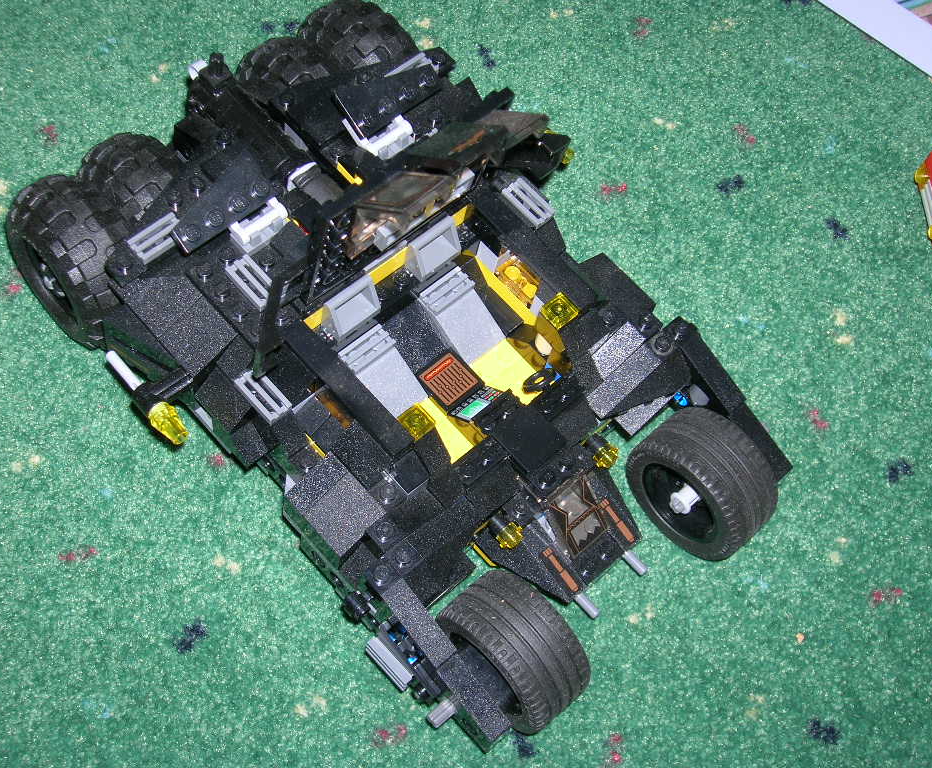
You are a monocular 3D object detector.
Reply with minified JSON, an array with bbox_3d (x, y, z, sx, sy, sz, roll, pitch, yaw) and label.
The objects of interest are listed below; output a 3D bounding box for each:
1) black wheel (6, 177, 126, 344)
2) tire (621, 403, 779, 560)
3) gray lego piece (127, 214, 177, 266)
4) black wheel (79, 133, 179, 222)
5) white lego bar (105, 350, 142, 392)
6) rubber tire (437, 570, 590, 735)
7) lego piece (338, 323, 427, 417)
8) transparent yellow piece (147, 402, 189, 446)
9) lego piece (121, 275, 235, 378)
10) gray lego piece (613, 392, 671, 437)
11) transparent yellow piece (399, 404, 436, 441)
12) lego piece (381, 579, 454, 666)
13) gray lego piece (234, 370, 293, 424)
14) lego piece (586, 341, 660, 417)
[{"bbox_3d":[-0.118,-0.036,0.421,0.026,0.058,0.058,-38,75,-21],"label":"black wheel"},{"bbox_3d":[0.073,0.031,0.425,0.024,0.043,0.043,-38,74,-21],"label":"tire"},{"bbox_3d":[-0.087,-0.041,0.387,0.016,0.003,0.008,-38,72,-22],"label":"gray lego piece"},{"bbox_3d":[-0.100,-0.053,0.439,0.026,0.056,0.056,-38,72,-22],"label":"black wheel"},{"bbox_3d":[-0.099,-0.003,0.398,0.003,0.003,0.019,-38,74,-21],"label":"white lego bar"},{"bbox_3d":[0.013,0.077,0.390,0.028,0.043,0.043,-38,72,-22],"label":"rubber tire"},{"bbox_3d":[-0.025,-0.002,0.413,0.016,0.013,0.024,-38,75,-21],"label":"lego piece"},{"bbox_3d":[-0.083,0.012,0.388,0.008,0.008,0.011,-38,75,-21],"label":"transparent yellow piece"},{"bbox_3d":[-0.081,-0.020,0.393,0.020,0.010,0.032,-38,74,-21],"label":"lego piece"},{"bbox_3d":[0.059,0.004,0.427,0.028,0.010,0.008,-38,75,-21],"label":"gray lego piece"},{"bbox_3d":[-0.014,0.011,0.381,0.008,0.003,0.008,-38,74,-21],"label":"transparent yellow piece"},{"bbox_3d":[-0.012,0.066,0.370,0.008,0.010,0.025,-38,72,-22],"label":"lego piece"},{"bbox_3d":[-0.058,0.003,0.391,0.008,0.003,0.016,-38,74,-21],"label":"gray lego piece"},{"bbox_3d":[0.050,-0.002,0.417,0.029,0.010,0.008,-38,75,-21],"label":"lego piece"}]

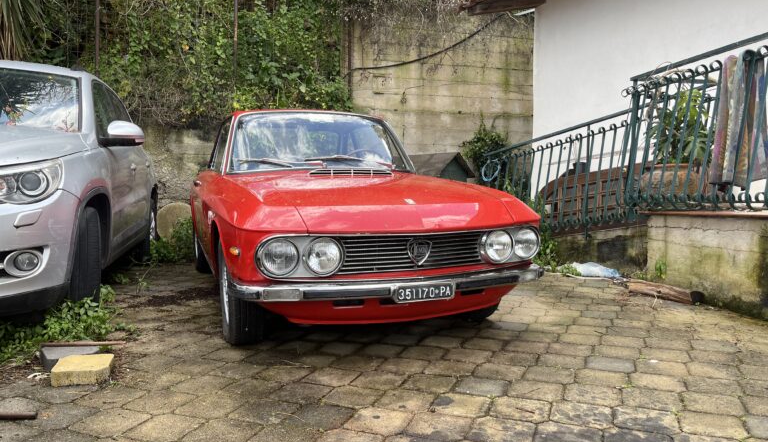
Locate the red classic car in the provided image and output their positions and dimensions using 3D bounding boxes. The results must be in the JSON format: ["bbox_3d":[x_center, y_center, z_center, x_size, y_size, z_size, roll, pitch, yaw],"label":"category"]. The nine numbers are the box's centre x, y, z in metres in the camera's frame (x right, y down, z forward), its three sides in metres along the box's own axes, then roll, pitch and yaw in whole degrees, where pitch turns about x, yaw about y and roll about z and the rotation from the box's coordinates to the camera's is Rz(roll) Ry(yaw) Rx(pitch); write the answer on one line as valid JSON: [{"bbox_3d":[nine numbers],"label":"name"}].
[{"bbox_3d":[-0.561,-0.131,4.217,1.560,1.300,3.970,-2,6,-21],"label":"red classic car"}]

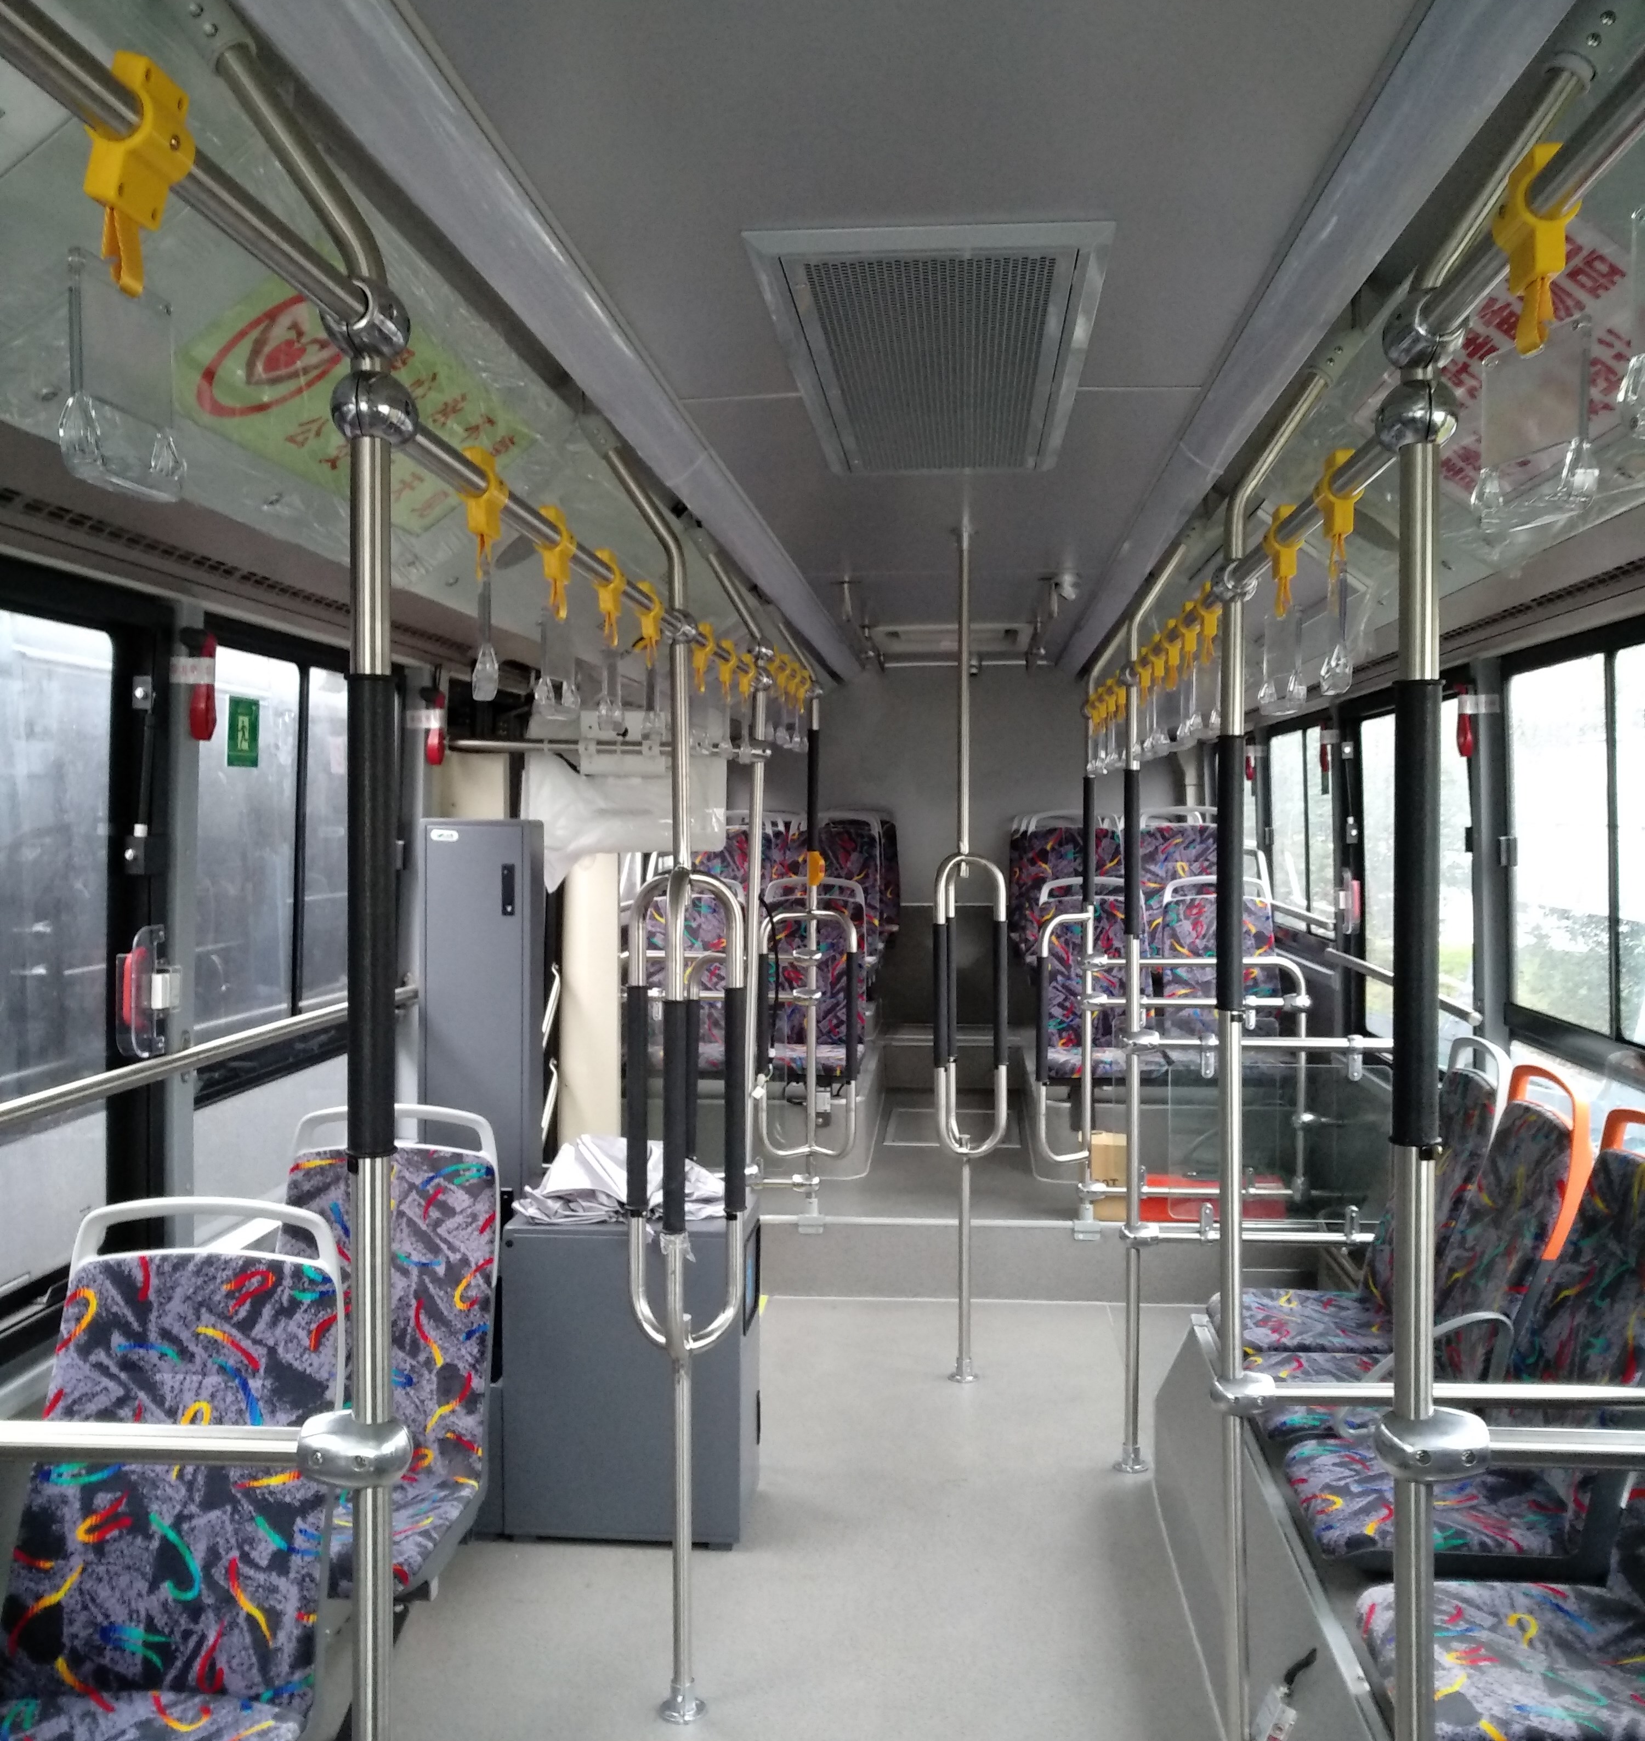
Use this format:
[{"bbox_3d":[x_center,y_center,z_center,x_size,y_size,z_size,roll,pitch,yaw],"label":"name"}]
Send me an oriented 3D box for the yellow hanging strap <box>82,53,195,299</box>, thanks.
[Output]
[{"bbox_3d":[-0.414,-0.421,0.845,0.043,0.134,0.043,0,2,6],"label":"yellow hanging strap"}]

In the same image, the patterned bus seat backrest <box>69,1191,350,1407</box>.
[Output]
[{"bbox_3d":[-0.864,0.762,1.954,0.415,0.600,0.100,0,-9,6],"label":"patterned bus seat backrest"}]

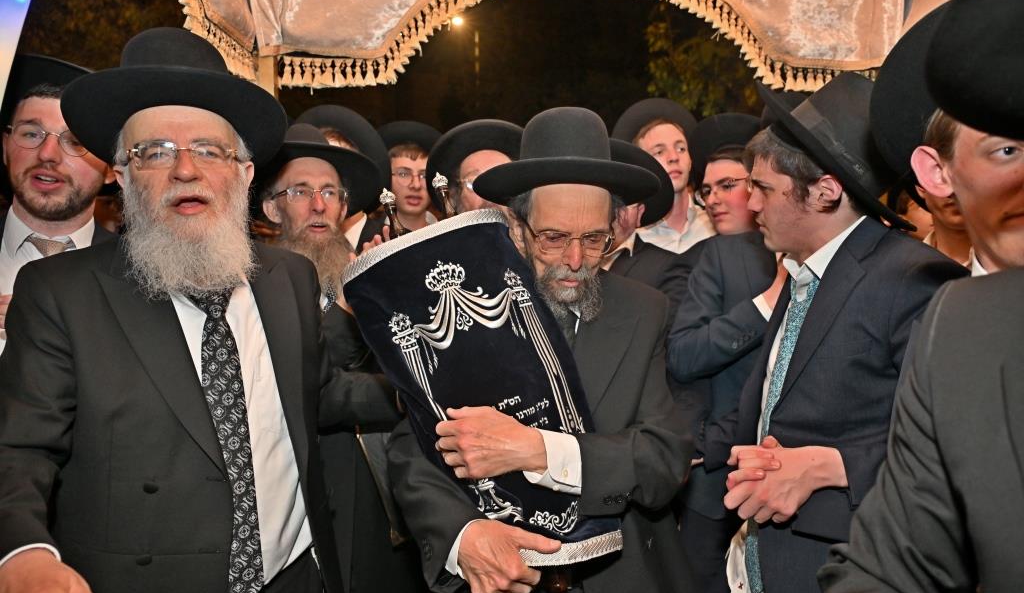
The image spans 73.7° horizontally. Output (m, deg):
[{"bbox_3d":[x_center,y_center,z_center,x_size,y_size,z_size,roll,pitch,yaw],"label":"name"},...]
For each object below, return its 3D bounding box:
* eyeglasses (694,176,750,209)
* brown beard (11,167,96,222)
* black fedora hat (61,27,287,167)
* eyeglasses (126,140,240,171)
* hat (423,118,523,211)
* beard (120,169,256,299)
[{"bbox_3d":[0.540,-0.259,1.702,0.135,0.045,0.140,1,-7,-44],"label":"eyeglasses"},{"bbox_3d":[-0.806,-0.179,1.200,0.130,0.095,0.100,-2,5,-24],"label":"brown beard"},{"bbox_3d":[-0.516,-0.313,1.059,0.315,0.140,0.350,-3,-13,-25],"label":"black fedora hat"},{"bbox_3d":[-0.478,-0.199,0.992,0.140,0.045,0.130,-2,3,-26],"label":"eyeglasses"},{"bbox_3d":[-0.067,-0.350,1.845,0.325,0.355,0.130,0,46,-6],"label":"hat"},{"bbox_3d":[-0.457,-0.088,0.965,0.175,0.175,0.130,-2,2,-26],"label":"beard"}]

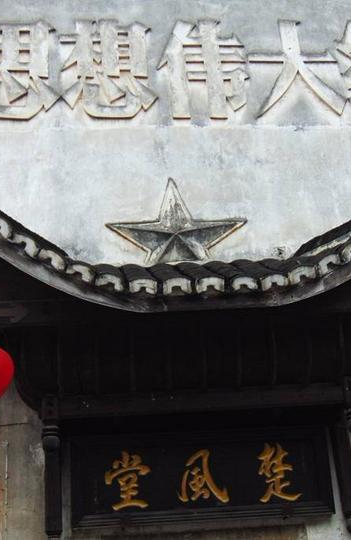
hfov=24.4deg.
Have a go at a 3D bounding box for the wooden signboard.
[{"bbox_3d":[0.203,1.554,6.104,1.948,0.661,0.090,-2,-22,-5],"label":"wooden signboard"}]

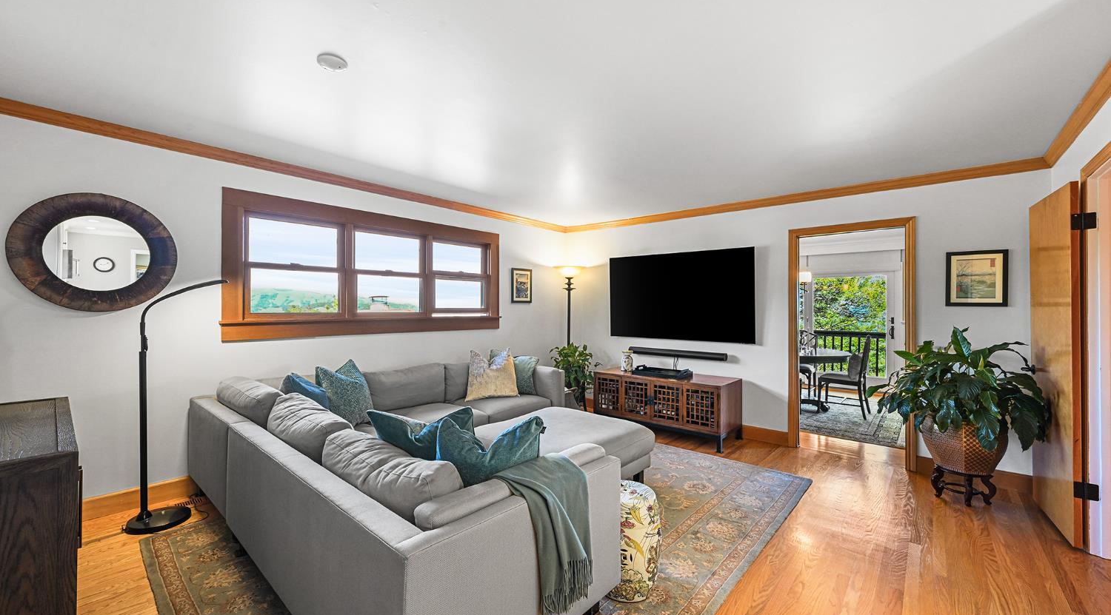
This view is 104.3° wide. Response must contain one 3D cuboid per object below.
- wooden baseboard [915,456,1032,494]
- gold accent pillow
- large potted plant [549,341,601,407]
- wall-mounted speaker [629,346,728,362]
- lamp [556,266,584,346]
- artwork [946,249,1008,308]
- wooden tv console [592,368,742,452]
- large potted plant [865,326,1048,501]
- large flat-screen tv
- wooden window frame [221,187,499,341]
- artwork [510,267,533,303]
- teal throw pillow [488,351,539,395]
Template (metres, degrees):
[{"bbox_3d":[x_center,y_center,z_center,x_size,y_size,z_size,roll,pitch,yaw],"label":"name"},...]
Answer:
[{"bbox_3d":[3.239,1.291,3.341,0.670,0.133,0.020,0,0,41],"label":"wooden baseboard"},{"bbox_3d":[-0.653,0.698,4.420,0.520,0.500,0.160,0,-16,-25],"label":"gold accent pillow"},{"bbox_3d":[0.231,0.894,5.310,0.540,0.880,0.540,0,0,0],"label":"large potted plant"},{"bbox_3d":[1.357,0.524,4.906,1.137,0.085,0.113,0,0,40],"label":"wall-mounted speaker"},{"bbox_3d":[0.183,0.420,5.552,0.380,1.900,0.380,0,0,0],"label":"lamp"},{"bbox_3d":[3.294,-0.222,3.382,0.348,0.433,0.025,0,0,40],"label":"artwork"},{"bbox_3d":[1.175,1.046,4.705,1.475,0.617,0.530,0,0,41],"label":"wooden tv console"},{"bbox_3d":[2.907,0.760,3.189,0.981,1.238,0.840,0,0,40],"label":"large potted plant"},{"bbox_3d":[1.366,-0.124,4.907,1.711,0.979,0.050,0,2,40],"label":"large flat-screen tv"},{"bbox_3d":[-1.537,-0.312,4.150,0.100,1.128,2.690,0,0,41],"label":"wooden window frame"},{"bbox_3d":[-0.417,-0.264,5.348,0.025,0.429,0.357,0,0,40],"label":"artwork"},{"bbox_3d":[-0.439,0.708,4.600,0.500,0.480,0.150,0,-15,12],"label":"teal throw pillow"}]

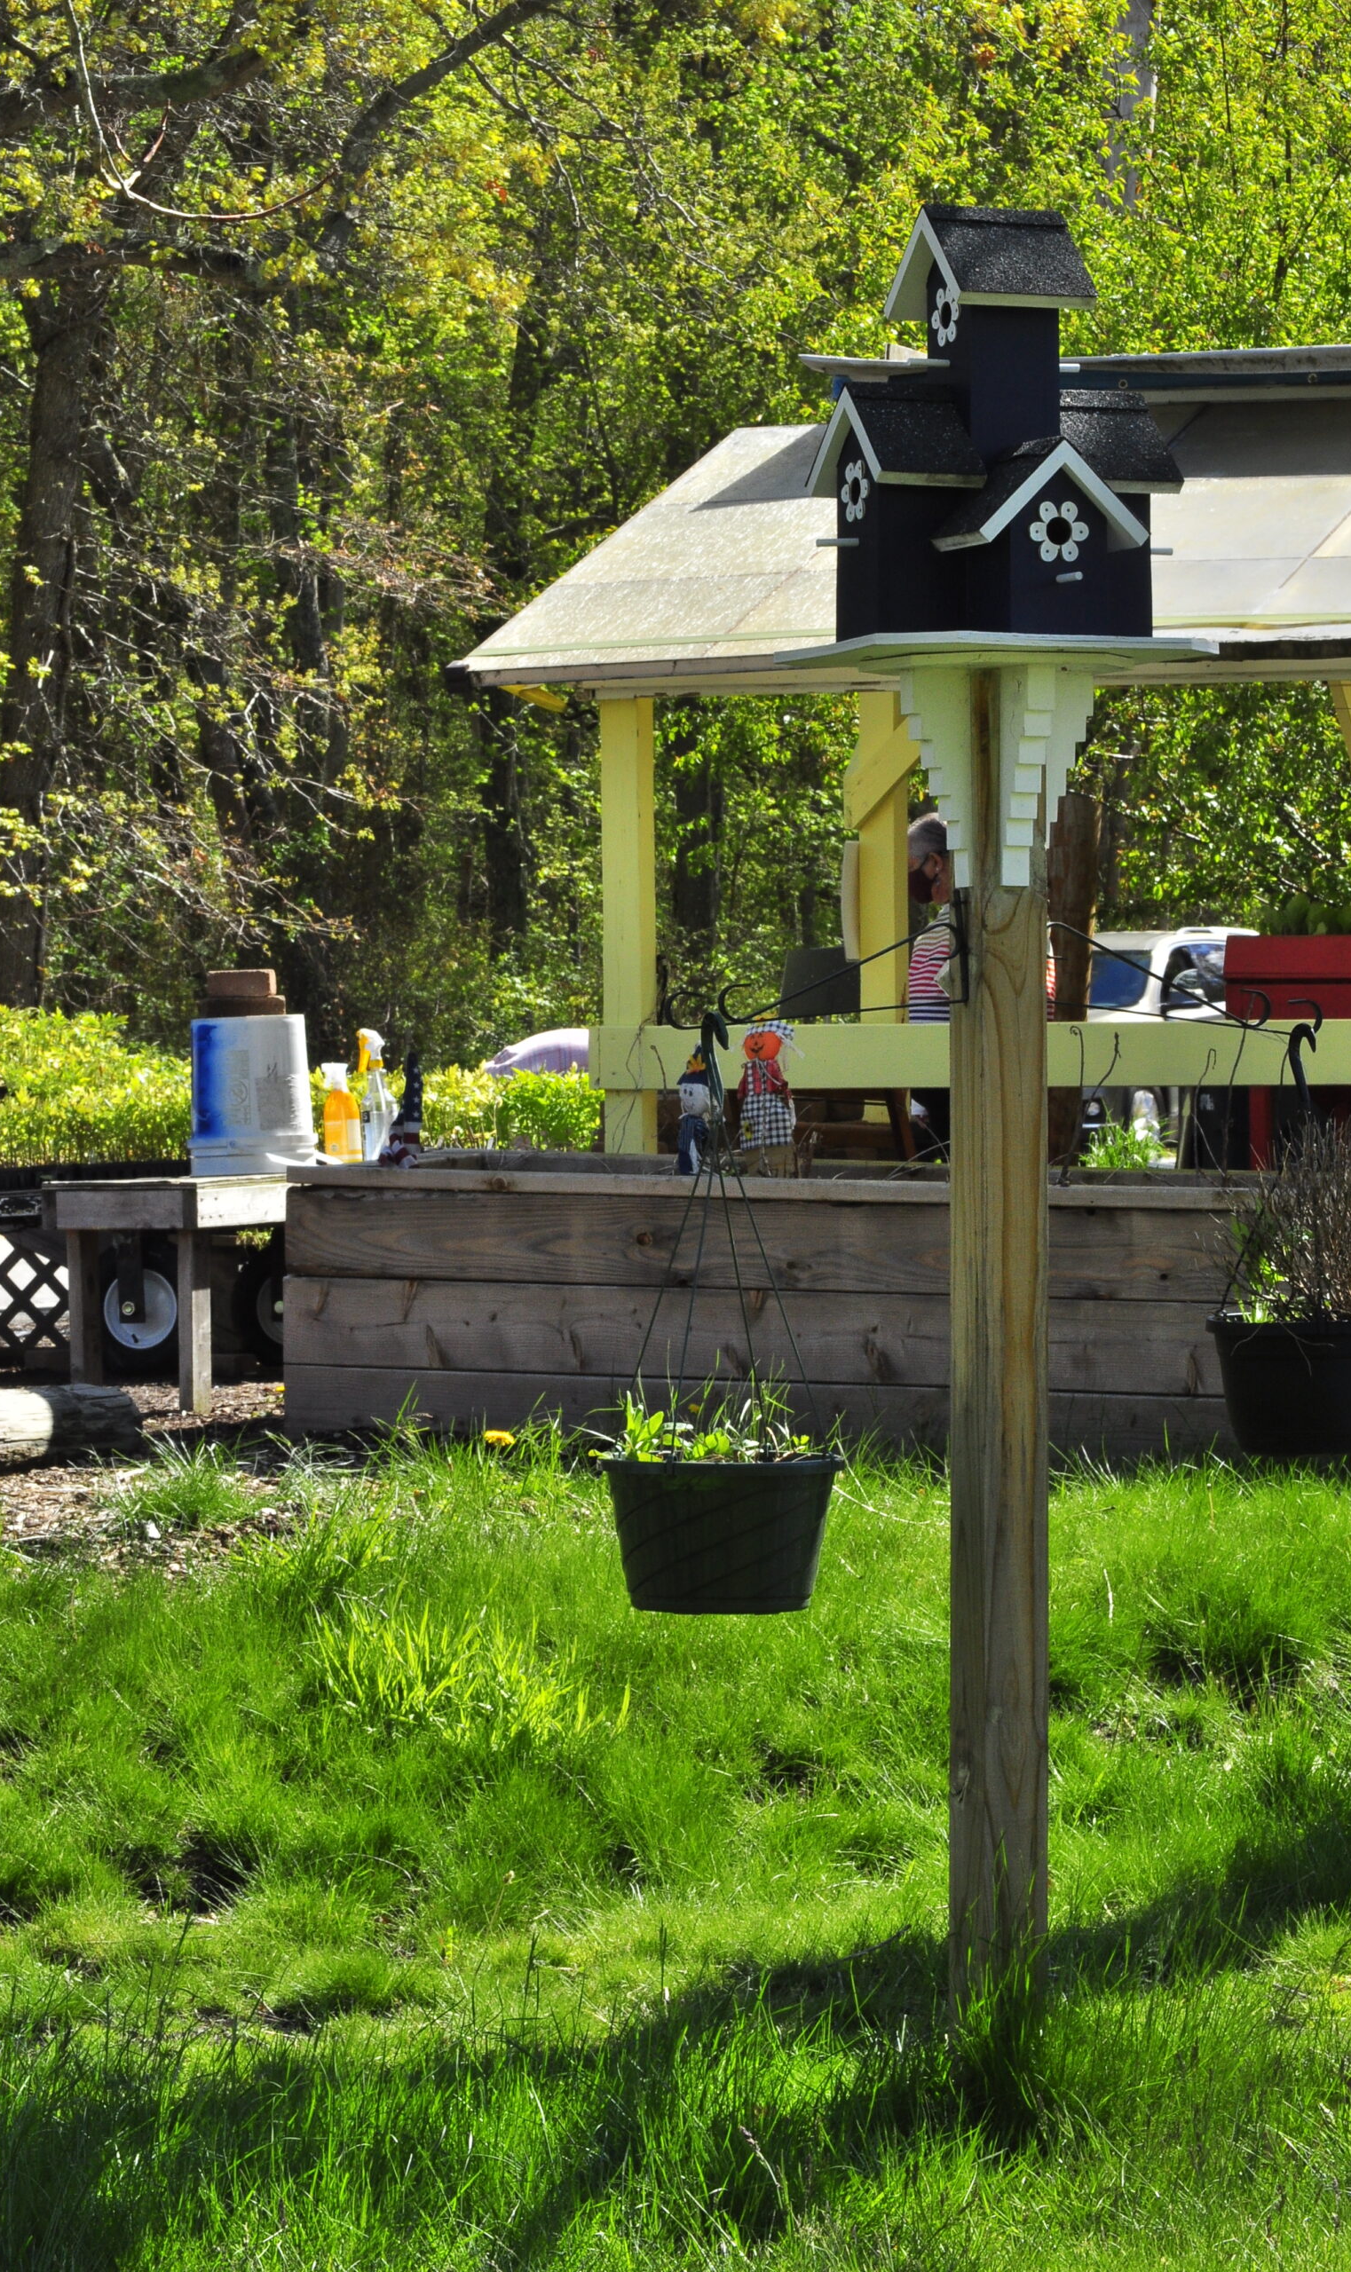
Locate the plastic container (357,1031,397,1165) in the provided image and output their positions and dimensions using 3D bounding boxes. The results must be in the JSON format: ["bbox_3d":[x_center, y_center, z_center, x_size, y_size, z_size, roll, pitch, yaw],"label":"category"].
[{"bbox_3d":[-0.655,-0.088,15.500,0.090,0.286,0.080,0,0,-6],"label":"plastic container"}]

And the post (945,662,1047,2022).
[{"bbox_3d":[0.394,0.264,8.580,0.089,1.670,0.089,0,1,-25],"label":"post"}]

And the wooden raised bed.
[{"bbox_3d":[0.454,0.350,14.814,2.330,0.560,1.000,1,2,18],"label":"wooden raised bed"}]

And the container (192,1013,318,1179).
[{"bbox_3d":[-0.943,-0.090,15.750,0.284,0.362,0.284,0,0,0],"label":"container"}]

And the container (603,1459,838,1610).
[{"bbox_3d":[0.058,0.495,8.750,0.293,0.186,0.293,0,0,0],"label":"container"}]

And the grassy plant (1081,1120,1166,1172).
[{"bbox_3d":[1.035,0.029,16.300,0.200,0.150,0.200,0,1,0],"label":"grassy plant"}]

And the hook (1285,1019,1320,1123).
[{"bbox_3d":[0.777,-0.080,8.760,0.043,0.128,0.018,0,1,0],"label":"hook"}]

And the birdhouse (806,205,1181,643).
[{"bbox_3d":[0.389,-0.865,8.600,0.450,0.530,0.410,0,1,-25],"label":"birdhouse"}]

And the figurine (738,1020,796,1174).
[{"bbox_3d":[0.189,-0.081,14.600,0.115,0.320,0.070,0,0,12],"label":"figurine"}]

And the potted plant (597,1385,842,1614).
[{"bbox_3d":[0.054,0.434,8.420,0.288,0.265,0.288,0,1,0],"label":"potted plant"}]

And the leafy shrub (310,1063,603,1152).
[{"bbox_3d":[-0.550,-0.060,17.700,0.700,0.240,0.500,0,0,18],"label":"leafy shrub"}]

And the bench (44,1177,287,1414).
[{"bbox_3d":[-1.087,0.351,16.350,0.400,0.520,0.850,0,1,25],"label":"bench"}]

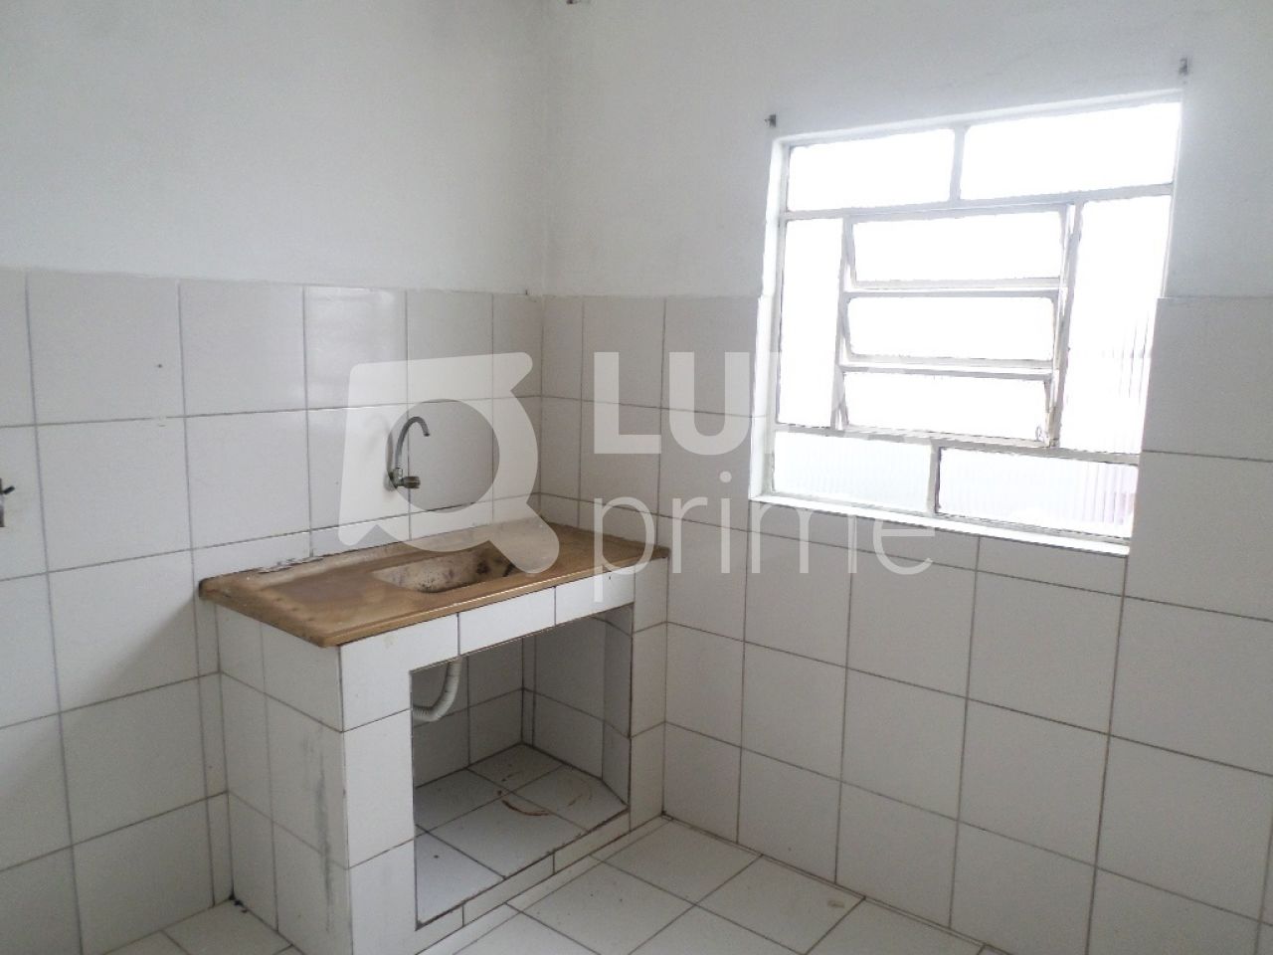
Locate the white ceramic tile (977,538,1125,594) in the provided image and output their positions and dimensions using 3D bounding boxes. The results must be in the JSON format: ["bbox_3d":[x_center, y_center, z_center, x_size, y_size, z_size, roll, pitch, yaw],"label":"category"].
[{"bbox_3d":[0.947,0.196,2.096,0.328,0.087,0.010,8,11,39],"label":"white ceramic tile"}]

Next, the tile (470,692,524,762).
[{"bbox_3d":[-0.475,0.840,3.099,0.010,0.199,0.225,10,13,41],"label":"tile"}]

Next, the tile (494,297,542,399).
[{"bbox_3d":[-0.395,-0.428,3.034,0.010,0.330,0.207,10,12,41],"label":"tile"}]

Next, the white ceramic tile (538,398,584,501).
[{"bbox_3d":[-0.253,-0.096,3.078,0.205,0.325,0.010,8,11,39],"label":"white ceramic tile"}]

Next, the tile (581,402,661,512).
[{"bbox_3d":[-0.052,-0.069,2.961,0.326,0.335,0.010,8,12,37],"label":"tile"}]

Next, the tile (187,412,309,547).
[{"bbox_3d":[-0.982,-0.001,2.343,0.010,0.328,0.328,8,11,39],"label":"tile"}]

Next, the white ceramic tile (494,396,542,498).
[{"bbox_3d":[-0.406,-0.097,3.063,0.010,0.325,0.204,8,11,39],"label":"white ceramic tile"}]

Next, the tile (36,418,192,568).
[{"bbox_3d":[-1.184,0.032,2.098,0.010,0.328,0.328,8,11,39],"label":"tile"}]

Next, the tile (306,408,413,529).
[{"bbox_3d":[-0.782,-0.036,2.611,0.010,0.325,0.323,8,11,39],"label":"tile"}]

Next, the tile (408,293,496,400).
[{"bbox_3d":[-0.573,-0.400,2.839,0.010,0.330,0.319,10,12,41],"label":"tile"}]

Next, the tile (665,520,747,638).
[{"bbox_3d":[0.201,0.303,2.818,0.326,0.336,0.010,8,12,37],"label":"tile"}]

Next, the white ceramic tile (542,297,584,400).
[{"bbox_3d":[-0.245,-0.419,3.015,0.193,0.328,0.010,8,11,39],"label":"white ceramic tile"}]

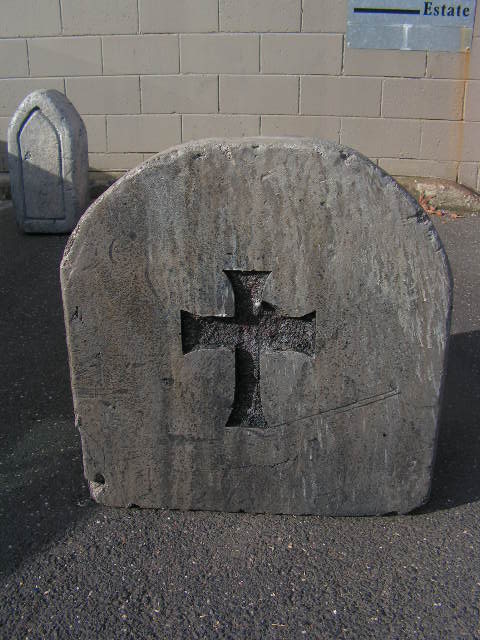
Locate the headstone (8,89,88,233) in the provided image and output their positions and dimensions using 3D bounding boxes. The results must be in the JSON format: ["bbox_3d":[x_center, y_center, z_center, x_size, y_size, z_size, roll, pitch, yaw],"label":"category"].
[{"bbox_3d":[-0.808,-0.676,2.807,0.281,0.589,0.187,3,20,7],"label":"headstone"}]

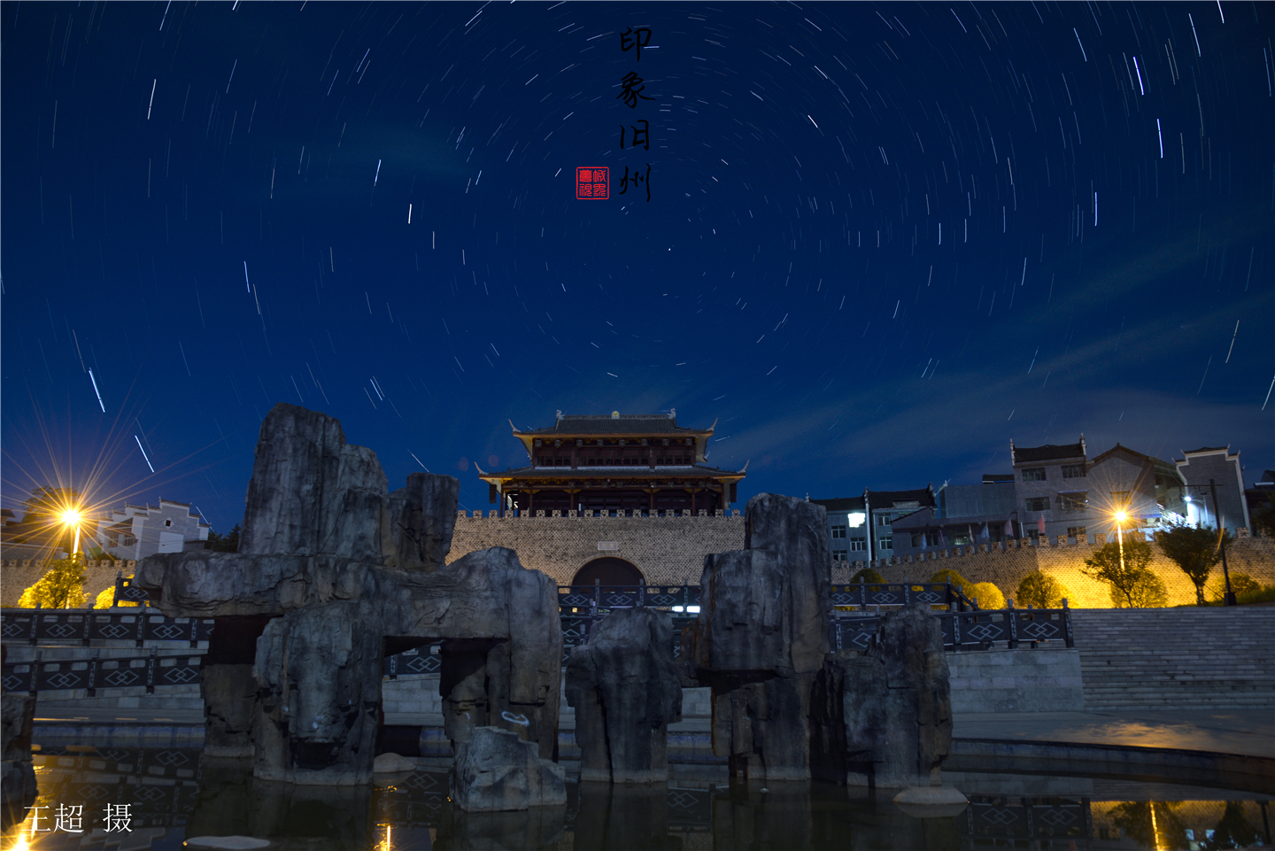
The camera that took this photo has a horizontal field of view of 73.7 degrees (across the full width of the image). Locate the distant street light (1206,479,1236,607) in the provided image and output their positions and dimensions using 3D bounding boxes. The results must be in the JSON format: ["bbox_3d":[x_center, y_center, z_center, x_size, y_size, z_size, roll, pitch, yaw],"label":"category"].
[{"bbox_3d":[24.653,5.004,35.871,0.700,5.600,0.600,0,-14,0],"label":"distant street light"}]

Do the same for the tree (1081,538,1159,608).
[{"bbox_3d":[24.432,7.723,42.905,3.500,3.900,3.400,0,-14,0],"label":"tree"}]

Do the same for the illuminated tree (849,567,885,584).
[{"bbox_3d":[14.920,11.061,54.977,2.900,3.600,2.800,0,-14,0],"label":"illuminated tree"}]

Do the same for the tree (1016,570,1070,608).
[{"bbox_3d":[22.994,9.670,48.082,2.800,2.800,2.700,0,-14,0],"label":"tree"}]

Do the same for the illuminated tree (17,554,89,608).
[{"bbox_3d":[-33.141,9.149,48.184,3.800,3.700,3.600,0,-14,0],"label":"illuminated tree"}]

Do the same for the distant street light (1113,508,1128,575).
[{"bbox_3d":[27.429,7.792,48.058,0.600,6.200,0.600,0,-14,0],"label":"distant street light"}]

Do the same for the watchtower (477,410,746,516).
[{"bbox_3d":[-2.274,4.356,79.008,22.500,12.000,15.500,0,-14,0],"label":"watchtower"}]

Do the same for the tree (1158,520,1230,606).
[{"bbox_3d":[25.882,6.432,39.623,3.300,4.200,3.200,0,-14,0],"label":"tree"}]

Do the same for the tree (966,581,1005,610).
[{"bbox_3d":[20.654,10.479,50.461,2.400,2.500,2.300,0,-14,0],"label":"tree"}]

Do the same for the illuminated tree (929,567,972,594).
[{"bbox_3d":[19.537,10.655,53.005,2.900,3.400,2.800,0,-14,0],"label":"illuminated tree"}]

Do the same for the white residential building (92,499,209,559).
[{"bbox_3d":[-41.655,10.416,72.691,6.000,8.000,8.000,-4,-15,15],"label":"white residential building"}]

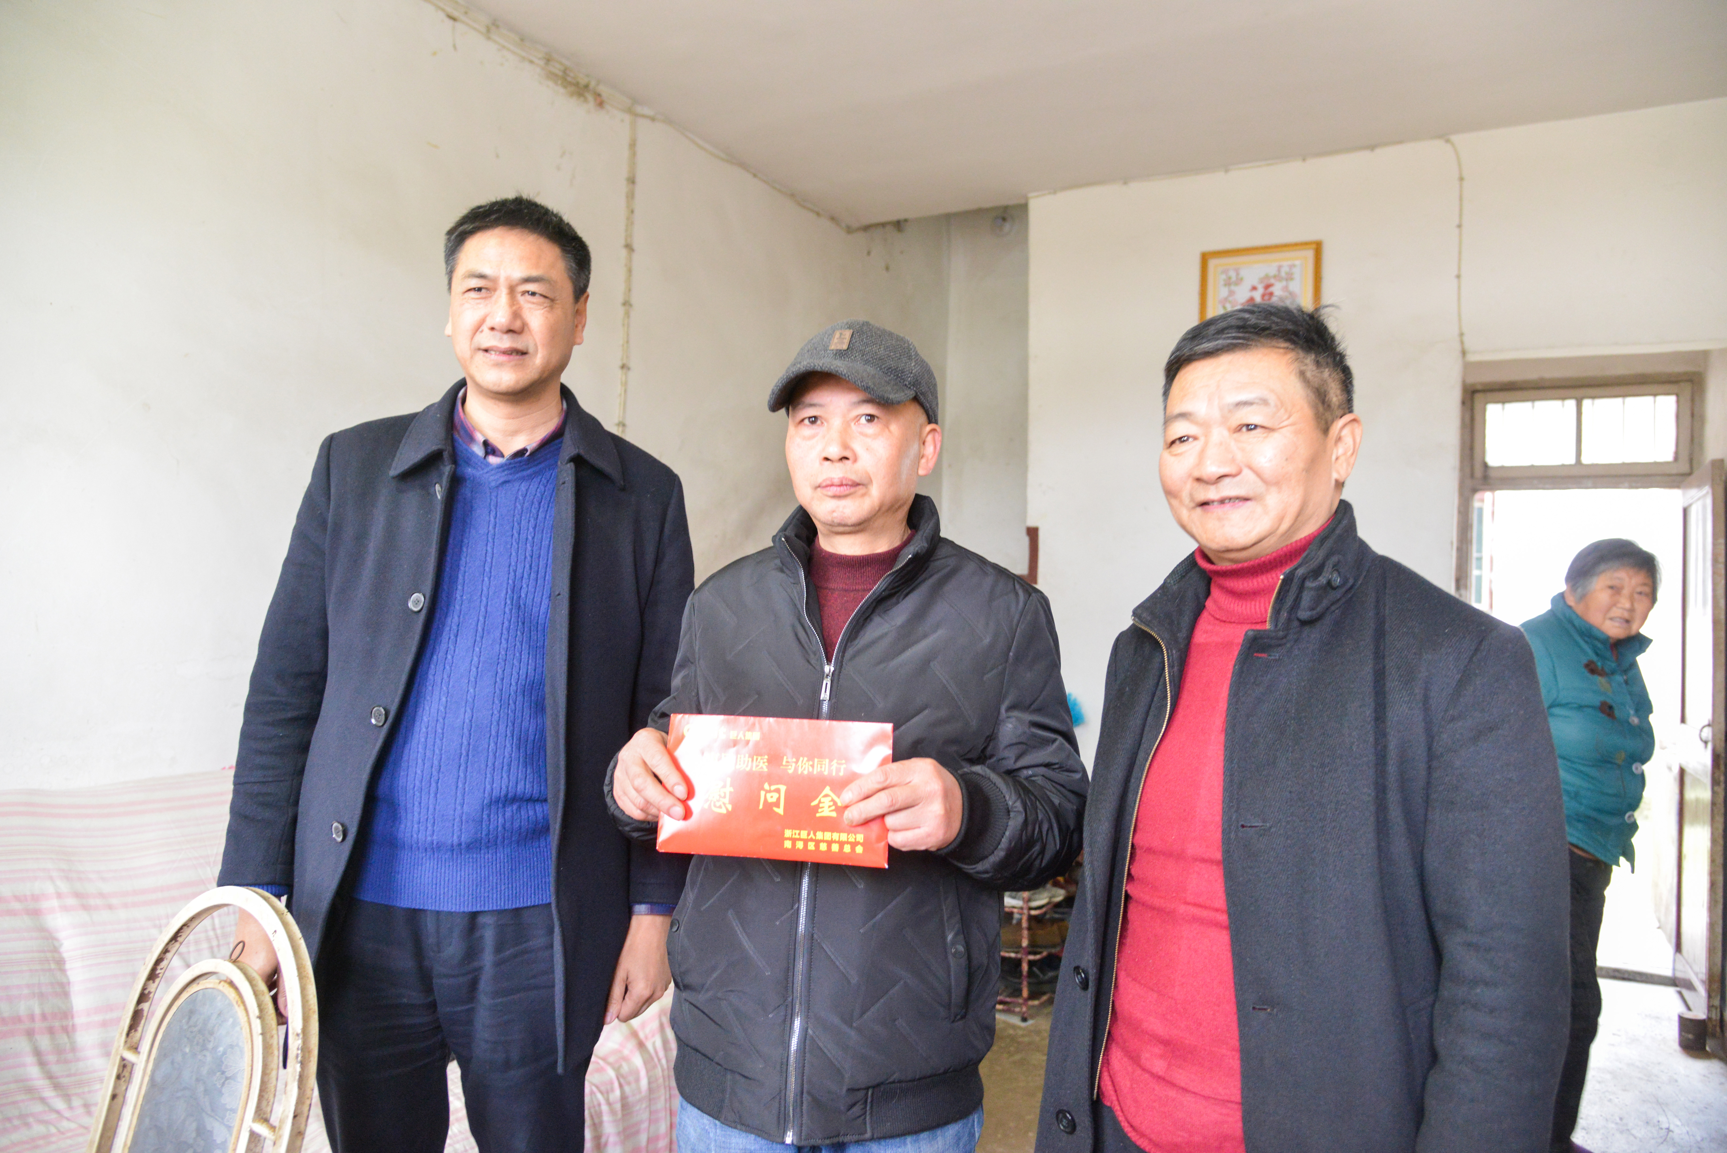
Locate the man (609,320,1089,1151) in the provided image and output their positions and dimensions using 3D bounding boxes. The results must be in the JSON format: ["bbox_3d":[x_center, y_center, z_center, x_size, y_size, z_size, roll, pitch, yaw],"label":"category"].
[{"bbox_3d":[-0.036,0.520,1.338,0.580,1.650,0.460,1,-1,15],"label":"man"}]

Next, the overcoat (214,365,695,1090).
[{"bbox_3d":[-0.516,0.179,1.434,0.570,0.850,0.360,2,-1,-6],"label":"overcoat"}]

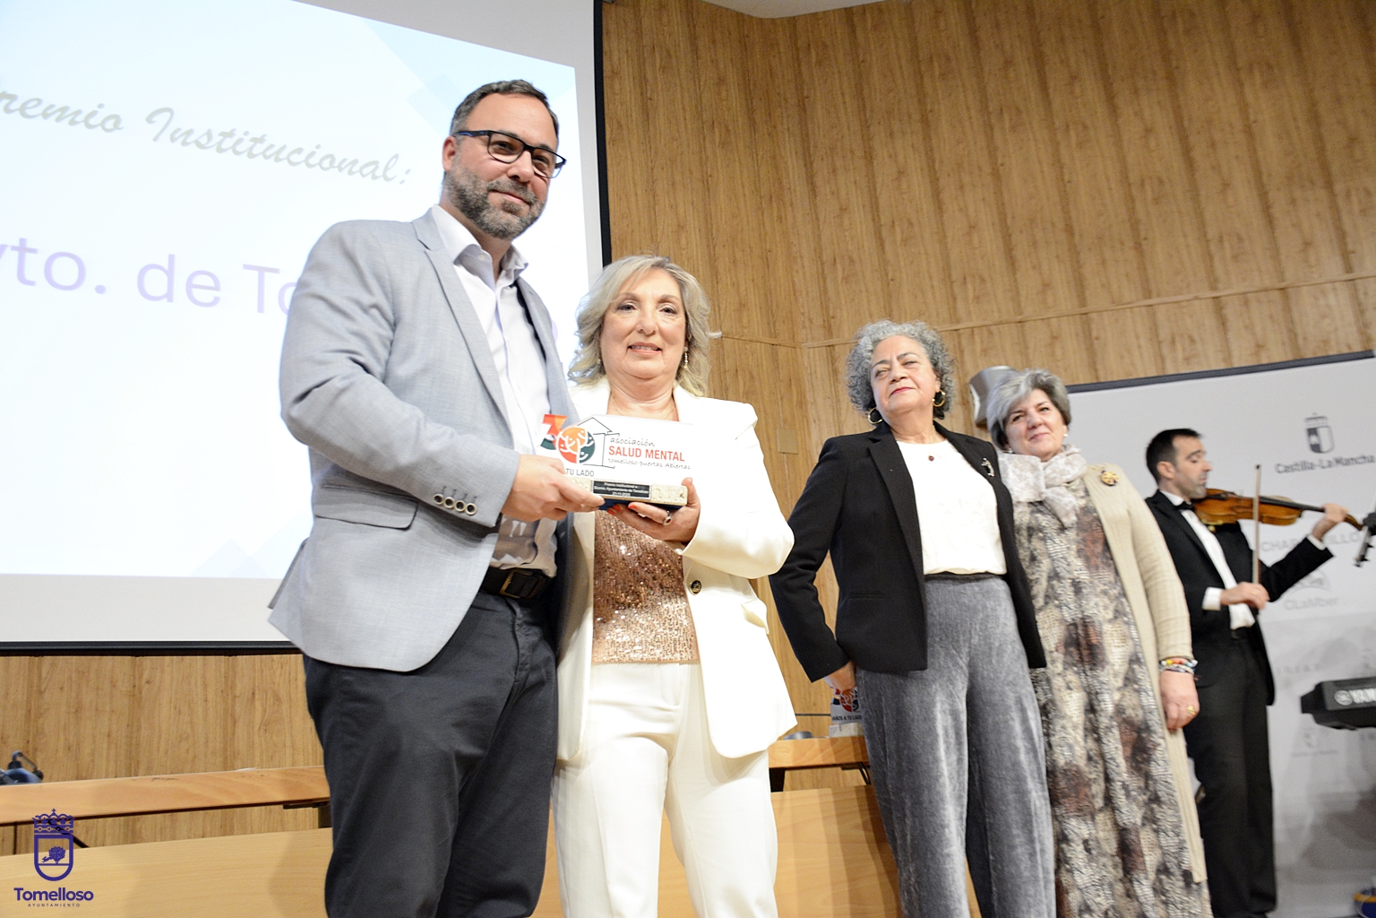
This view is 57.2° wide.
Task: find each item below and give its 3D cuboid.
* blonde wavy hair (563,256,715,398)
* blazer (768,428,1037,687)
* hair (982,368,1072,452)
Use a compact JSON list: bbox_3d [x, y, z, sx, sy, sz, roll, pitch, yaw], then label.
[{"bbox_3d":[-0.087,-0.245,2.340,0.265,0.265,0.235,-4,-15,-5],"label":"blonde wavy hair"},{"bbox_3d":[0.484,0.207,2.830,0.510,0.570,0.360,-1,-15,-12],"label":"blazer"},{"bbox_3d":[0.862,-0.125,3.200,0.200,0.205,0.210,-10,-16,18],"label":"hair"}]

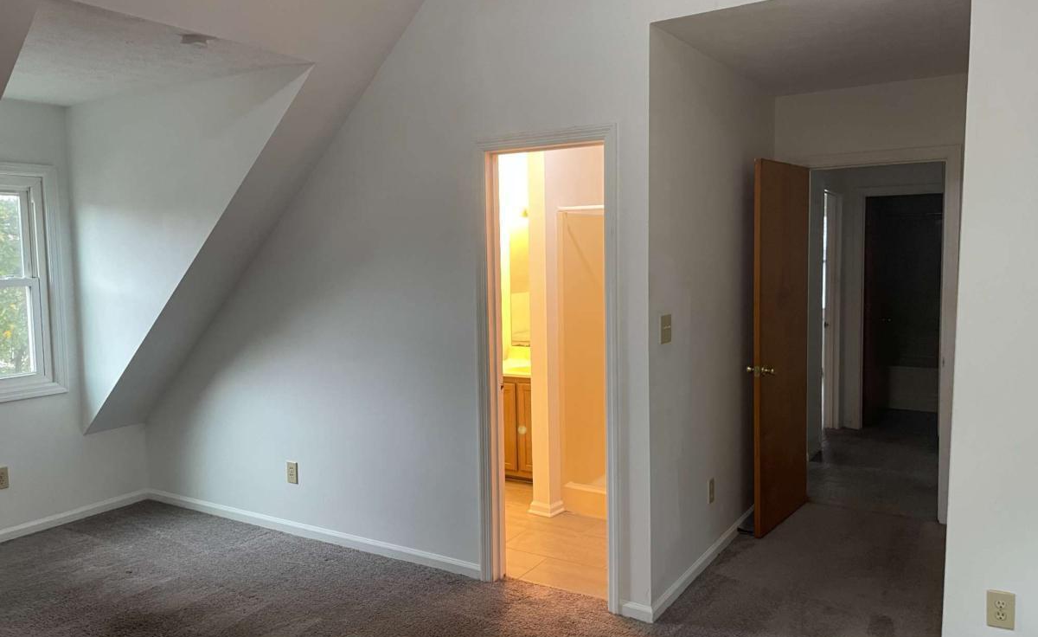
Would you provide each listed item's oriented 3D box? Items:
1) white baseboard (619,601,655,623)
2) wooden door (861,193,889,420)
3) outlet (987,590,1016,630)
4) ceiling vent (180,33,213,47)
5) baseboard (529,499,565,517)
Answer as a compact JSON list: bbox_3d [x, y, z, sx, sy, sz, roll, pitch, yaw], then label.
[{"bbox_3d":[0.504,1.241,3.323,0.150,0.070,0.016,2,6,32],"label":"white baseboard"},{"bbox_3d":[3.199,-0.085,6.982,0.040,1.990,0.710,2,6,36],"label":"wooden door"},{"bbox_3d":[1.600,0.966,2.586,0.075,0.119,0.009,2,6,32],"label":"outlet"},{"bbox_3d":[-1.338,-1.154,3.238,0.130,0.032,0.130,2,6,32],"label":"ceiling vent"},{"bbox_3d":[0.166,1.129,4.709,0.165,0.075,0.160,2,6,32],"label":"baseboard"}]

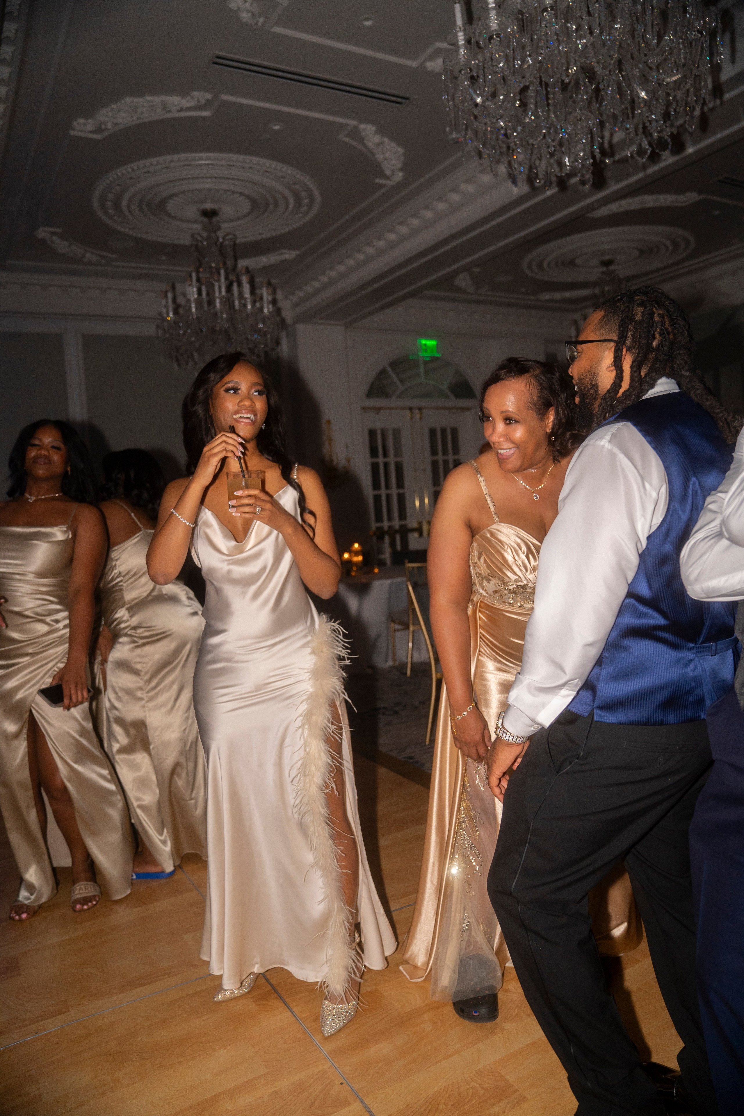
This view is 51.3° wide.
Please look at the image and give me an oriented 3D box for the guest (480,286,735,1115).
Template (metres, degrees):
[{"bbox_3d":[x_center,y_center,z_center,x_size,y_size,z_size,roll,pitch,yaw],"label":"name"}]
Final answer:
[{"bbox_3d":[0.569,0.324,1.775,0.560,1.810,0.550,-8,6,-43],"label":"guest"}]

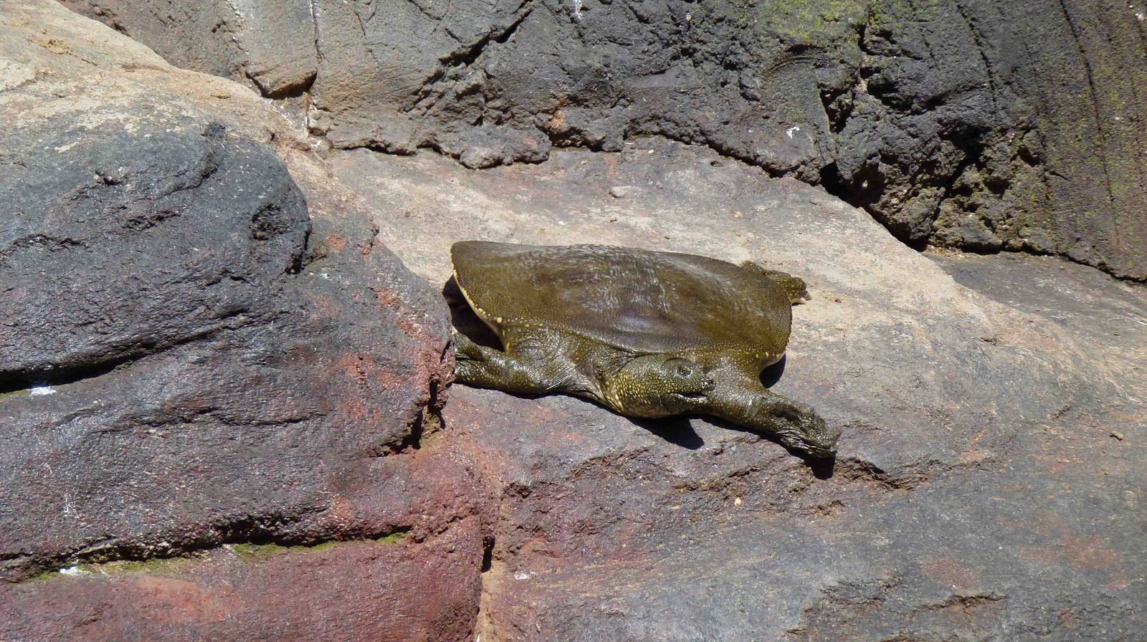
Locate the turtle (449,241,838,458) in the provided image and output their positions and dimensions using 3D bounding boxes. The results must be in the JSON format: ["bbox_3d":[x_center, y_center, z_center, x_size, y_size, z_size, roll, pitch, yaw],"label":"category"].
[{"bbox_3d":[0.063,-0.020,13.500,0.433,0.103,0.461,6,22,-9],"label":"turtle"}]

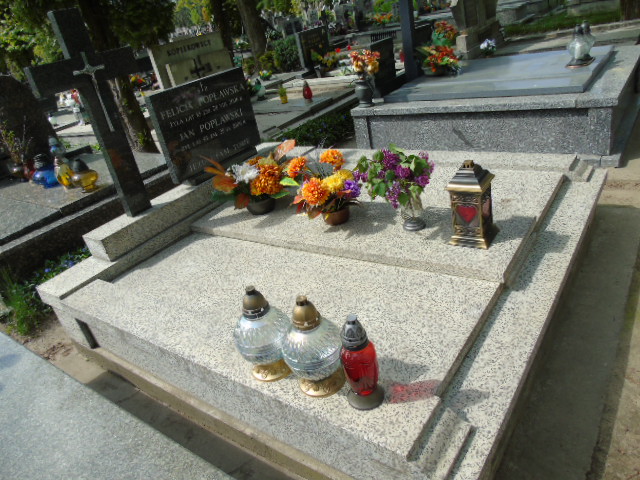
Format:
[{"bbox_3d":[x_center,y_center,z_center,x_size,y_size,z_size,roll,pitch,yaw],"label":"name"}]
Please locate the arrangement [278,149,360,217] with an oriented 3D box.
[{"bbox_3d":[0.007,-0.251,2.092,0.351,0.300,0.290,-12,26,0],"label":"arrangement"}]

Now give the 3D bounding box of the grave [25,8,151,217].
[{"bbox_3d":[-1.087,-0.608,2.340,0.079,1.008,0.532,9,33,36],"label":"grave"}]

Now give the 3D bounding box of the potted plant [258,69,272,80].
[{"bbox_3d":[-0.933,-2.828,7.899,0.222,0.164,0.222,-13,26,-2],"label":"potted plant"}]

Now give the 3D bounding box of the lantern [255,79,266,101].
[{"bbox_3d":[-0.700,-1.735,5.324,0.140,0.220,0.140,-12,26,0],"label":"lantern"}]

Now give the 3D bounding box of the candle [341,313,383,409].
[{"bbox_3d":[0.097,0.308,1.177,0.093,0.275,0.093,-12,26,0],"label":"candle"}]

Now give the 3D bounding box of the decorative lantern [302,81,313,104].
[{"bbox_3d":[-0.141,-1.686,5.250,0.108,0.223,0.108,-11,26,2],"label":"decorative lantern"}]

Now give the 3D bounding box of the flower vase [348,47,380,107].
[{"bbox_3d":[0.385,-1.385,3.951,0.260,0.445,0.250,-12,26,0],"label":"flower vase"}]

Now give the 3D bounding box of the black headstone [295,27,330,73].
[{"bbox_3d":[-0.100,-2.936,7.100,0.090,0.580,0.600,9,33,36],"label":"black headstone"}]

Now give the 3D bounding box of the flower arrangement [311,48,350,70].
[{"bbox_3d":[0.153,-2.636,6.750,0.350,0.280,0.530,9,33,36],"label":"flower arrangement"}]

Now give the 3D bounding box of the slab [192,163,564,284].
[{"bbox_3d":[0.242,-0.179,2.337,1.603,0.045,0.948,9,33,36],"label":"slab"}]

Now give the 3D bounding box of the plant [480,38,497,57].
[{"bbox_3d":[1.763,-2.000,4.842,0.187,0.207,0.187,-1,28,20],"label":"plant"}]

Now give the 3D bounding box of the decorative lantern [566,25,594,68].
[{"bbox_3d":[1.998,-1.504,3.569,0.178,0.284,0.178,9,33,36],"label":"decorative lantern"}]

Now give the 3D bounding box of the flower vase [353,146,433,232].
[{"bbox_3d":[0.327,-0.211,1.922,0.327,0.339,0.295,-6,27,12],"label":"flower vase"}]

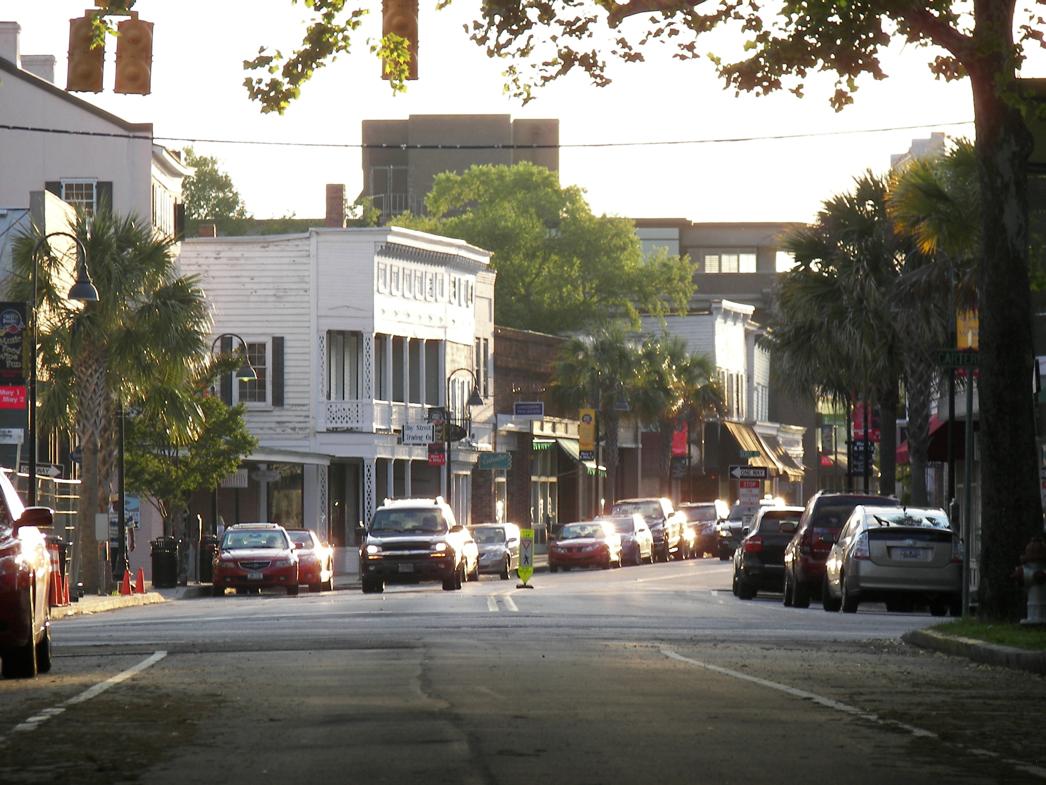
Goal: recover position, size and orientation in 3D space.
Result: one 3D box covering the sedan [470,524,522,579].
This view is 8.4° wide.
[{"bbox_3d":[-1.090,4.110,185.000,1.780,1.460,4.650,0,-1,5],"label":"sedan"}]

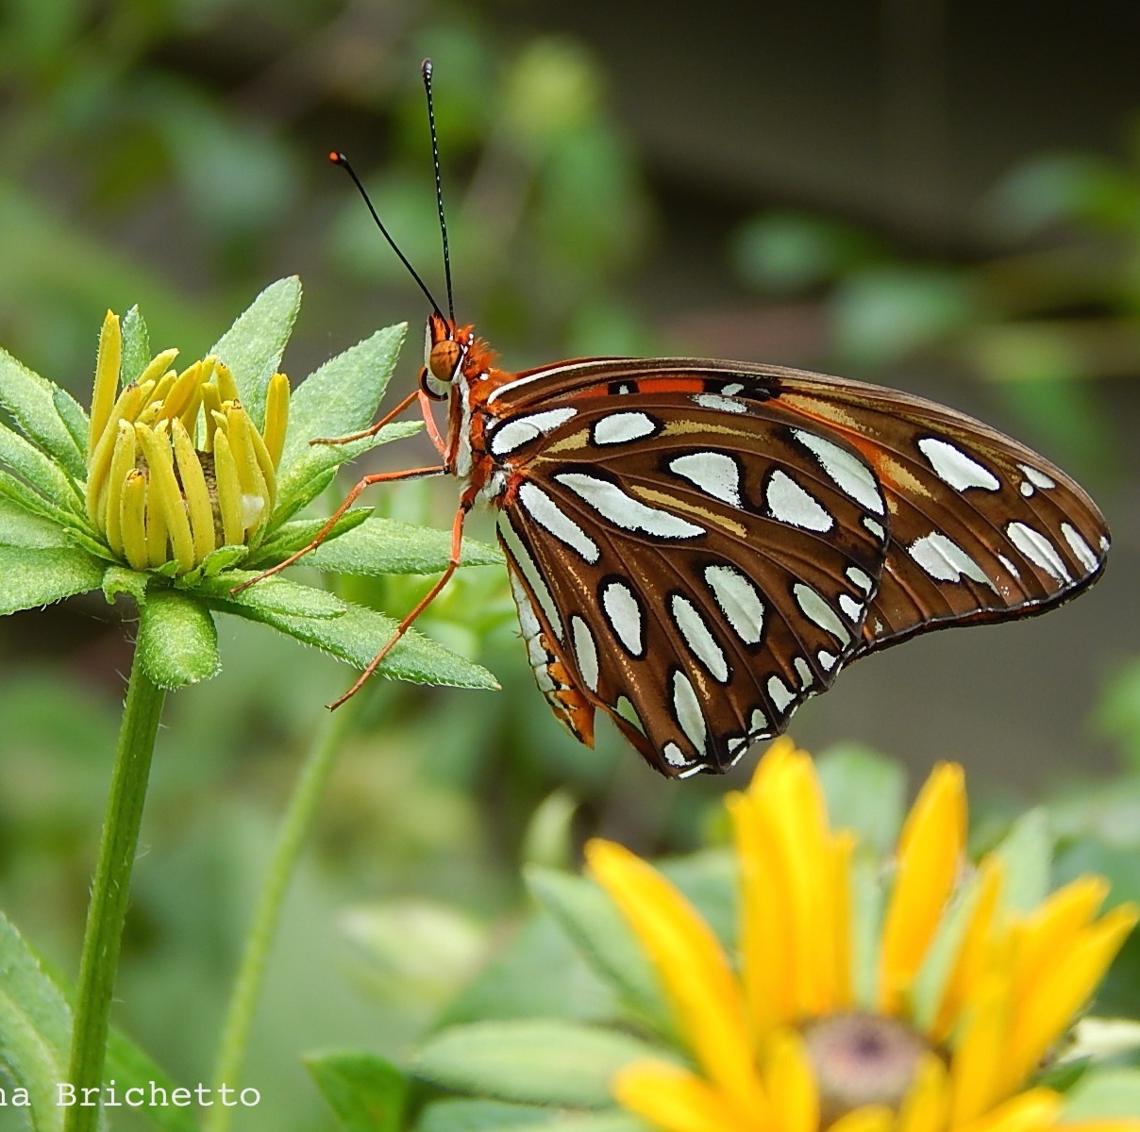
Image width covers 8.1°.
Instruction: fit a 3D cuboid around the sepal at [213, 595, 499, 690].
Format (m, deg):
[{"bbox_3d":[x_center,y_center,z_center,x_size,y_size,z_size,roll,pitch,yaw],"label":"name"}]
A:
[{"bbox_3d":[-0.013,0.005,0.493,0.019,0.002,0.005,14,39,18],"label":"sepal"}]

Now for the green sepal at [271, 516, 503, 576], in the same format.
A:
[{"bbox_3d":[-0.011,-0.001,0.501,0.015,0.002,0.005,1,41,-4],"label":"green sepal"}]

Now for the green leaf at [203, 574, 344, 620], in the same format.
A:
[{"bbox_3d":[-0.018,0.002,0.492,0.010,0.001,0.003,11,42,24],"label":"green leaf"}]

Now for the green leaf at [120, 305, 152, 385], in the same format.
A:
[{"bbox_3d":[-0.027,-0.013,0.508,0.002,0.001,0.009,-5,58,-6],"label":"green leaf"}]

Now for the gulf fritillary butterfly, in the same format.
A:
[{"bbox_3d":[0.007,-0.009,0.499,0.053,0.043,0.016,2,10,0],"label":"gulf fritillary butterfly"}]

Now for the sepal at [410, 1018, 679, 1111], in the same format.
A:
[{"bbox_3d":[-0.001,0.029,0.469,0.017,0.002,0.006,2,43,-7],"label":"sepal"}]

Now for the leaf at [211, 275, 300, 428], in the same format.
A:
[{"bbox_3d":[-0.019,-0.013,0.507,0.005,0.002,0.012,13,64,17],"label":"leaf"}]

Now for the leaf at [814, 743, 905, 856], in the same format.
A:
[{"bbox_3d":[0.019,0.016,0.516,0.006,0.002,0.012,2,47,1],"label":"leaf"}]

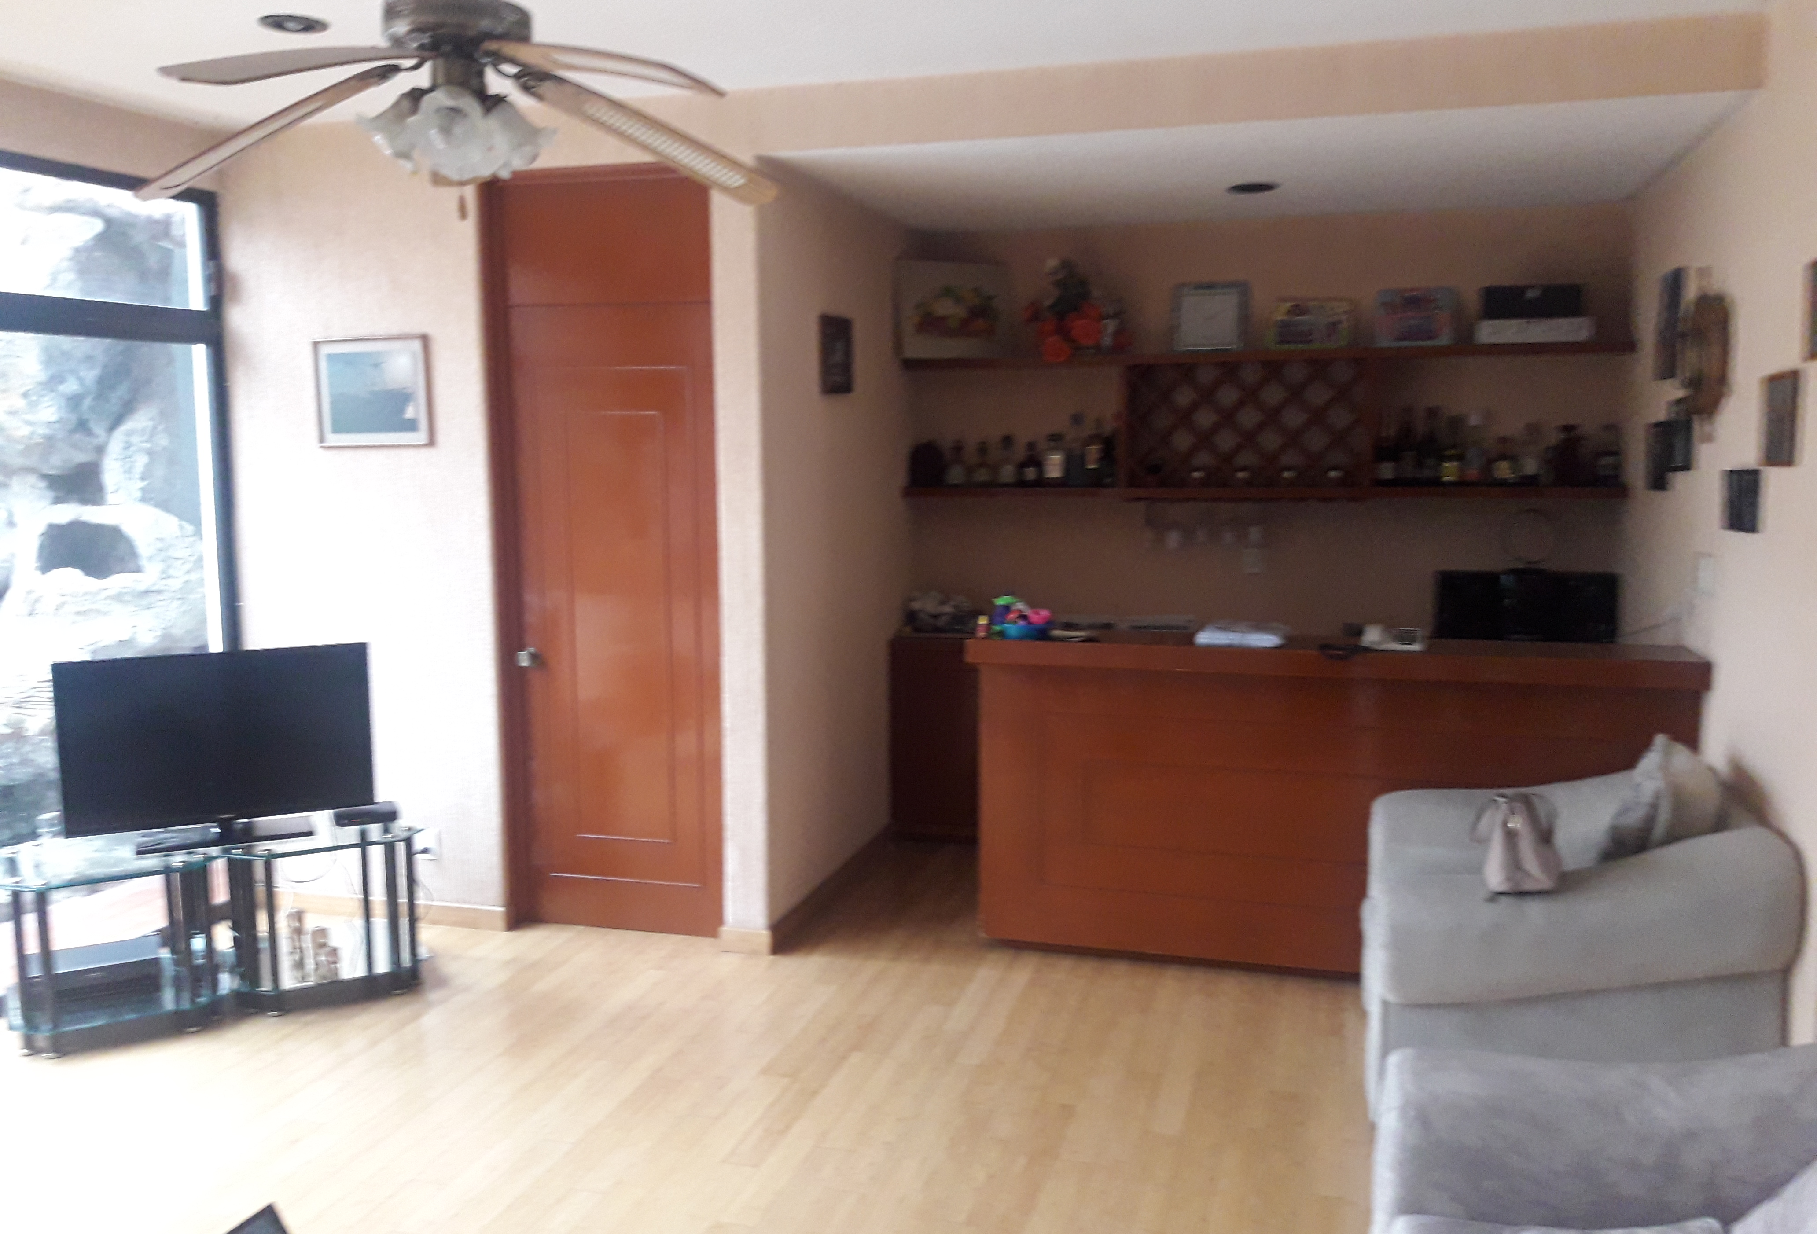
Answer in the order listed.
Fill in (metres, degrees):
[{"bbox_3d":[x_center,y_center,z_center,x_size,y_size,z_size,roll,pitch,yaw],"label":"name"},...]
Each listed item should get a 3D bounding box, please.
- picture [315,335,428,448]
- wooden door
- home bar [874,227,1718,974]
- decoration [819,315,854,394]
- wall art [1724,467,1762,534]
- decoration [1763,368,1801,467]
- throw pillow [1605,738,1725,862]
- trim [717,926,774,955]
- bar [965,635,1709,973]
[{"bbox_3d":[-1.791,-0.749,4.902,0.435,0.360,0.025,2,7,16],"label":"picture"},{"bbox_3d":[-0.988,-0.177,4.817,0.786,2.501,0.100,2,7,16],"label":"wooden door"},{"bbox_3d":[1.109,-0.171,5.114,2.722,2.398,1.539,2,7,16],"label":"home bar"},{"bbox_3d":[-0.248,-0.930,5.212,0.025,0.265,0.315,2,7,16],"label":"decoration"},{"bbox_3d":[2.134,-0.297,3.771,0.020,0.160,0.275,2,7,16],"label":"wall art"},{"bbox_3d":[2.051,-0.461,3.462,0.020,0.218,0.235,2,7,16],"label":"decoration"},{"bbox_3d":[1.860,0.518,3.648,0.180,0.400,0.400,14,10,14],"label":"throw pillow"},{"bbox_3d":[-0.520,1.046,4.753,0.180,0.078,0.020,2,7,16],"label":"trim"},{"bbox_3d":[1.250,0.586,4.560,2.106,1.017,0.405,2,7,16],"label":"bar"}]

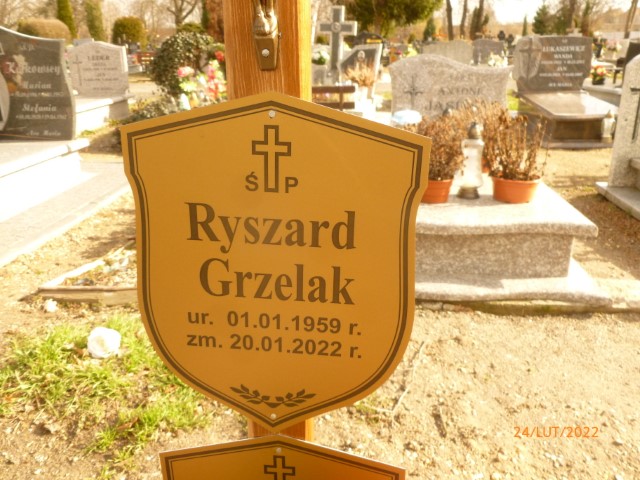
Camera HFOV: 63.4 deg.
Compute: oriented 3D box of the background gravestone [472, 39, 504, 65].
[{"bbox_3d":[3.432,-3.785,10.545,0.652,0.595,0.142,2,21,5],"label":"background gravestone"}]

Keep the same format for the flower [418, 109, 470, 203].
[{"bbox_3d":[0.623,-0.452,2.745,0.326,0.460,0.326,2,21,5],"label":"flower"}]

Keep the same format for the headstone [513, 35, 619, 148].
[{"bbox_3d":[3.034,-1.891,6.330,0.998,1.165,1.935,2,21,6],"label":"headstone"}]

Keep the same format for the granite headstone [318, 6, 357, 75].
[{"bbox_3d":[0.251,-2.754,7.232,0.550,0.926,0.142,3,22,9],"label":"granite headstone"}]

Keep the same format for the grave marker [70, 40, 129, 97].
[{"bbox_3d":[-3.067,-2.354,7.169,0.784,0.738,0.142,2,21,5],"label":"grave marker"}]

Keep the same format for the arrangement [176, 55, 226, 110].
[{"bbox_3d":[-1.398,-1.857,6.161,0.540,0.617,0.428,2,21,5],"label":"arrangement"}]

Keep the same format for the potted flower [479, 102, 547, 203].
[{"bbox_3d":[1.014,-0.466,2.740,0.346,0.490,0.346,2,21,5],"label":"potted flower"}]

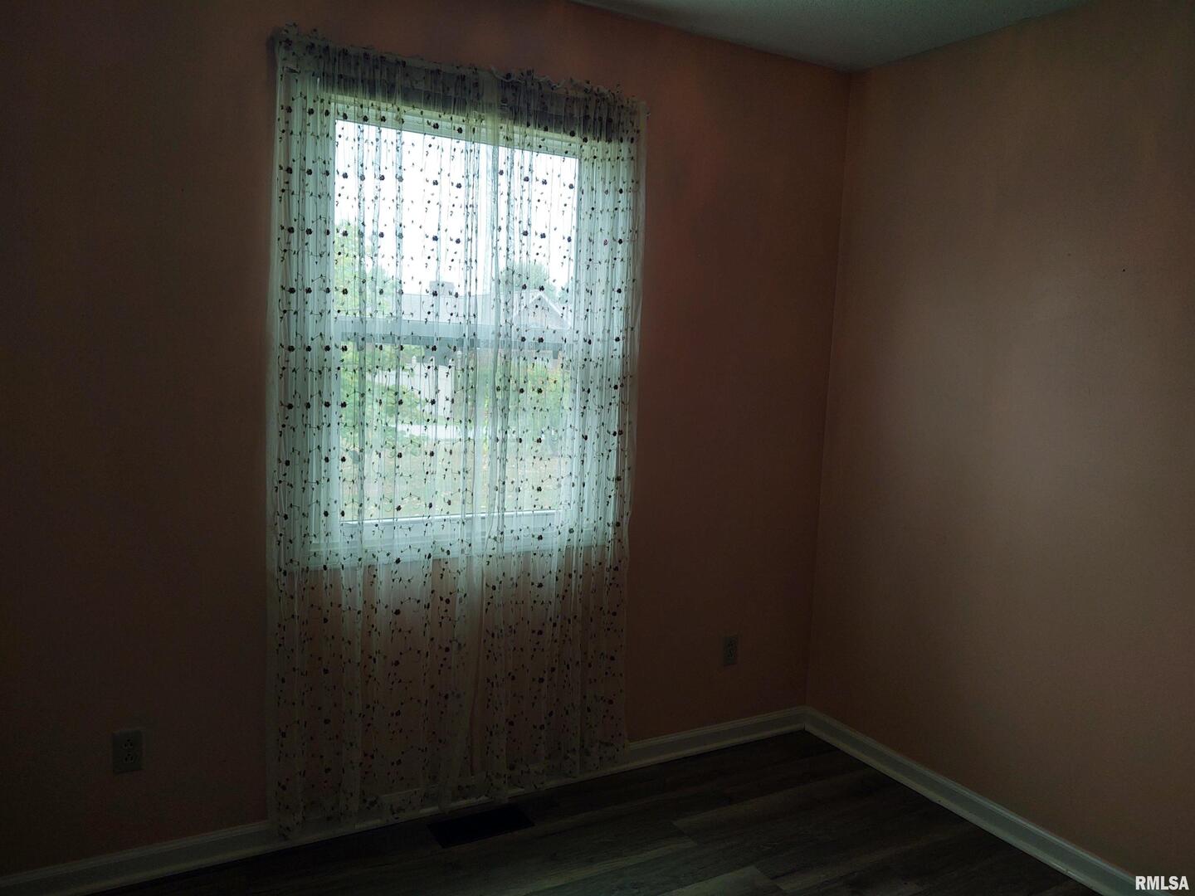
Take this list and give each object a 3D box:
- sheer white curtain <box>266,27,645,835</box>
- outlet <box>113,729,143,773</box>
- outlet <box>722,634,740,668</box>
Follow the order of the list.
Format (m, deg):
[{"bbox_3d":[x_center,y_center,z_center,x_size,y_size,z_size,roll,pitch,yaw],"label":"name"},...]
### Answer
[{"bbox_3d":[-0.379,0.009,2.743,1.130,2.161,0.090,-2,8,-30],"label":"sheer white curtain"},{"bbox_3d":[-1.225,0.792,2.432,0.071,0.115,0.009,-2,8,-30],"label":"outlet"},{"bbox_3d":[0.486,0.742,3.408,0.071,0.115,0.009,-2,8,-30],"label":"outlet"}]

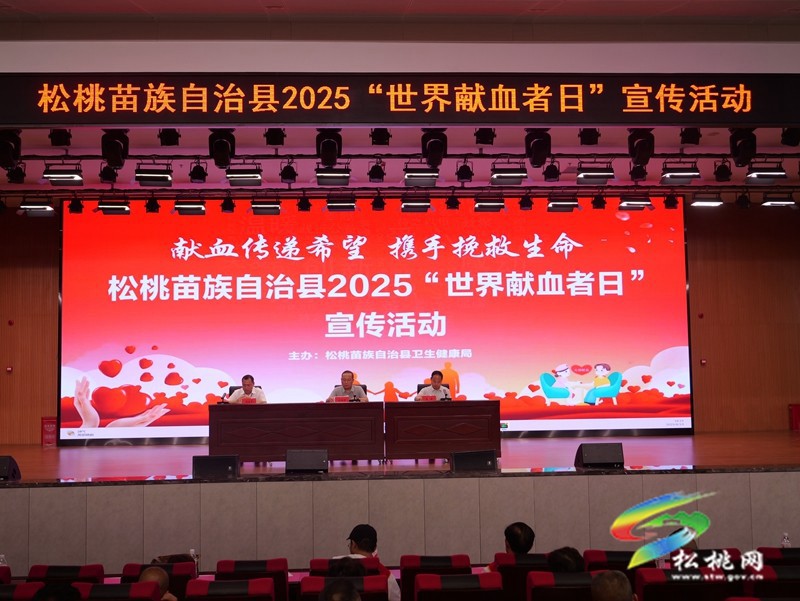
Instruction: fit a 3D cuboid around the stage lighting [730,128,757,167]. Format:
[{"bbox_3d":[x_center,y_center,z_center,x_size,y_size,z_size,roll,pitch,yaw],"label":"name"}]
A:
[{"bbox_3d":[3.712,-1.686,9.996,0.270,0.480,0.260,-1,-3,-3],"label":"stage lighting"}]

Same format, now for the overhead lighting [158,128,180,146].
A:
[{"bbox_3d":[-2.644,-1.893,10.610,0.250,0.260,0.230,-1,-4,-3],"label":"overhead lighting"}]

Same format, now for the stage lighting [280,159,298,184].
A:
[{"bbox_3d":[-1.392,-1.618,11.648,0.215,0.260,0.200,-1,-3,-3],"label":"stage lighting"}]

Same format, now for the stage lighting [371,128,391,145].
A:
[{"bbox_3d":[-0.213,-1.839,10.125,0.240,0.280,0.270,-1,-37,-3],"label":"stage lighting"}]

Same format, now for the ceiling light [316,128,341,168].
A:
[{"bbox_3d":[-0.746,-1.651,9.787,0.270,0.480,0.260,-1,-3,-3],"label":"ceiling light"}]

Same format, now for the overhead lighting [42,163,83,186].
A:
[{"bbox_3d":[-4.201,-1.569,11.515,0.430,0.250,0.280,-1,-3,-3],"label":"overhead lighting"}]

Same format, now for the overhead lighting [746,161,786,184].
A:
[{"bbox_3d":[5.160,-1.802,13.023,0.500,0.280,0.260,-1,-4,-3],"label":"overhead lighting"}]

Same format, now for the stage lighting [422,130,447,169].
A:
[{"bbox_3d":[0.373,-1.727,10.145,0.300,0.540,0.300,-1,-4,-3],"label":"stage lighting"}]

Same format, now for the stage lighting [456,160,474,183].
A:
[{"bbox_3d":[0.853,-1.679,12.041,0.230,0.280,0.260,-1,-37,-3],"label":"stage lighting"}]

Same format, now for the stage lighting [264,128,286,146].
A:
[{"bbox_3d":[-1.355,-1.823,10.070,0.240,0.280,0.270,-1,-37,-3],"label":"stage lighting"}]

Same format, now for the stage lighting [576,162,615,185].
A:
[{"bbox_3d":[2.548,-1.664,12.120,0.460,0.270,0.320,-1,-4,-3],"label":"stage lighting"}]

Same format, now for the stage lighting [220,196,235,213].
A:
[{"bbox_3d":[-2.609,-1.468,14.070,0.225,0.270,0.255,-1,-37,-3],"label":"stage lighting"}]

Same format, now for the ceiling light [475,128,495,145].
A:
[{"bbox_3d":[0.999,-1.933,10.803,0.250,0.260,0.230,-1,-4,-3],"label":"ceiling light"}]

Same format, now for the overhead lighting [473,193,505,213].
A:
[{"bbox_3d":[1.352,-1.481,13.976,0.430,0.250,0.280,-1,-3,-3],"label":"overhead lighting"}]

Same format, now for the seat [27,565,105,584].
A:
[{"bbox_3d":[-2.049,2.135,5.886,0.580,1.000,0.640,-1,-4,-3],"label":"seat"}]

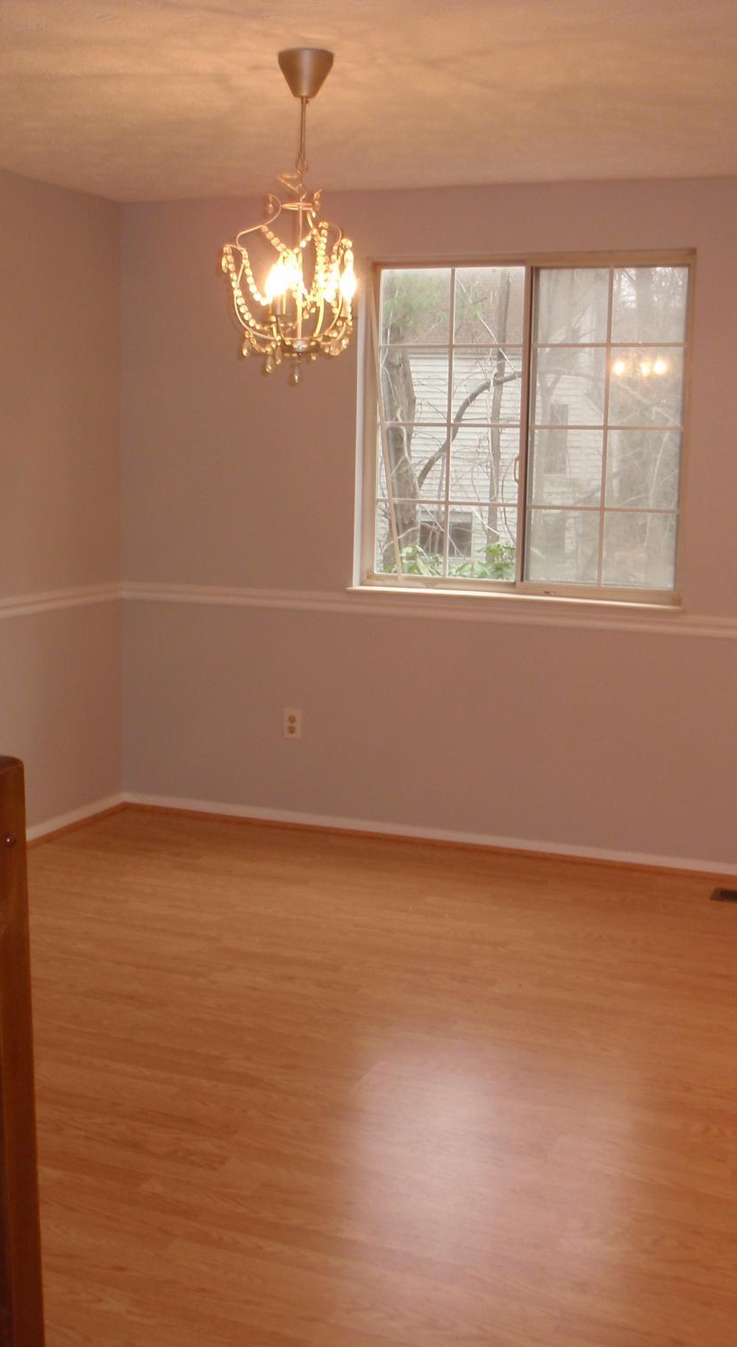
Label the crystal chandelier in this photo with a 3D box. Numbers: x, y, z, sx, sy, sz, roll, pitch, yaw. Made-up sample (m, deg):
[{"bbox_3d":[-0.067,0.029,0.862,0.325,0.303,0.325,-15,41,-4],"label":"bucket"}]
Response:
[{"bbox_3d":[-0.179,-1.062,3.419,0.330,0.747,0.330,1,9,0],"label":"crystal chandelier"}]

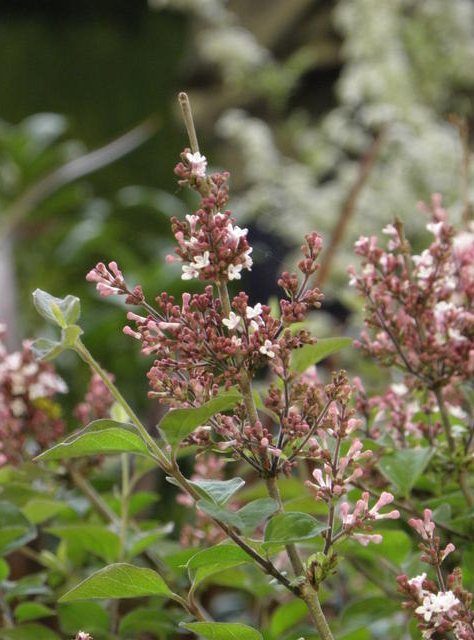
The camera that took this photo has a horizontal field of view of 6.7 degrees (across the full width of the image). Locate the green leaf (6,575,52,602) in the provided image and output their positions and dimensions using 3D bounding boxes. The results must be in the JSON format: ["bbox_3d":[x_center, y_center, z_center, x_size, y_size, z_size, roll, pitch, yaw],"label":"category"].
[{"bbox_3d":[-0.093,0.120,1.810,0.021,0.013,0.015,0,7,0],"label":"green leaf"}]

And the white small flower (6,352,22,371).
[{"bbox_3d":[-0.144,0.027,2.600,0.010,0.011,0.008,0,8,0],"label":"white small flower"}]

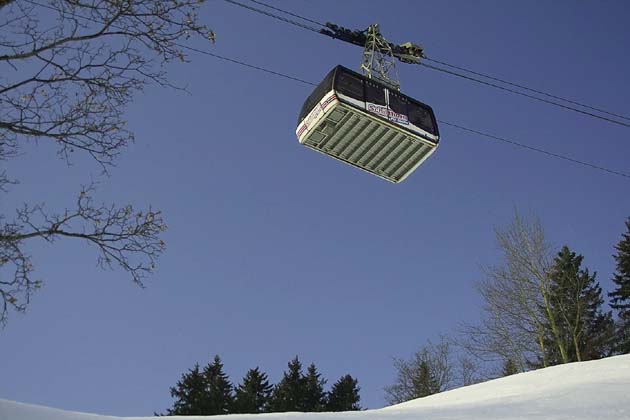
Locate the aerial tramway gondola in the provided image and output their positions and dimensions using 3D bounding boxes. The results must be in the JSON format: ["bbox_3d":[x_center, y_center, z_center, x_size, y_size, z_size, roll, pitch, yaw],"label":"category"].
[{"bbox_3d":[2.855,-6.502,48.353,6.400,8.400,3.550,21,-40,-23],"label":"aerial tramway gondola"}]

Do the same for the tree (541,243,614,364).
[{"bbox_3d":[18.703,7.018,66.937,5.114,10.715,5.114,-8,-38,15],"label":"tree"}]

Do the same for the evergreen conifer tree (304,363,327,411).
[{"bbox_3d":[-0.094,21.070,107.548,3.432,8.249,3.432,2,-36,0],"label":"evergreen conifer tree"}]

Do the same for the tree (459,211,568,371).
[{"bbox_3d":[12.710,4.988,60.586,7.039,12.319,7.039,-6,-37,11],"label":"tree"}]

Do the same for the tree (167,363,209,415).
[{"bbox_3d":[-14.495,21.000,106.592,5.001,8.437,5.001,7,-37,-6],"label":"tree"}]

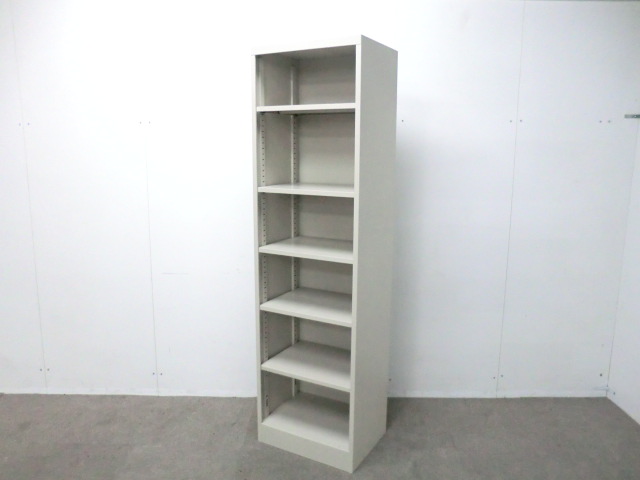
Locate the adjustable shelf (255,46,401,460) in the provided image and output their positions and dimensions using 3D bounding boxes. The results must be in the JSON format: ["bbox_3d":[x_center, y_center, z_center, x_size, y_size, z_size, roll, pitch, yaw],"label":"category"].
[{"bbox_3d":[0.024,0.079,2.359,0.518,1.860,0.393,6,12,29],"label":"adjustable shelf"}]

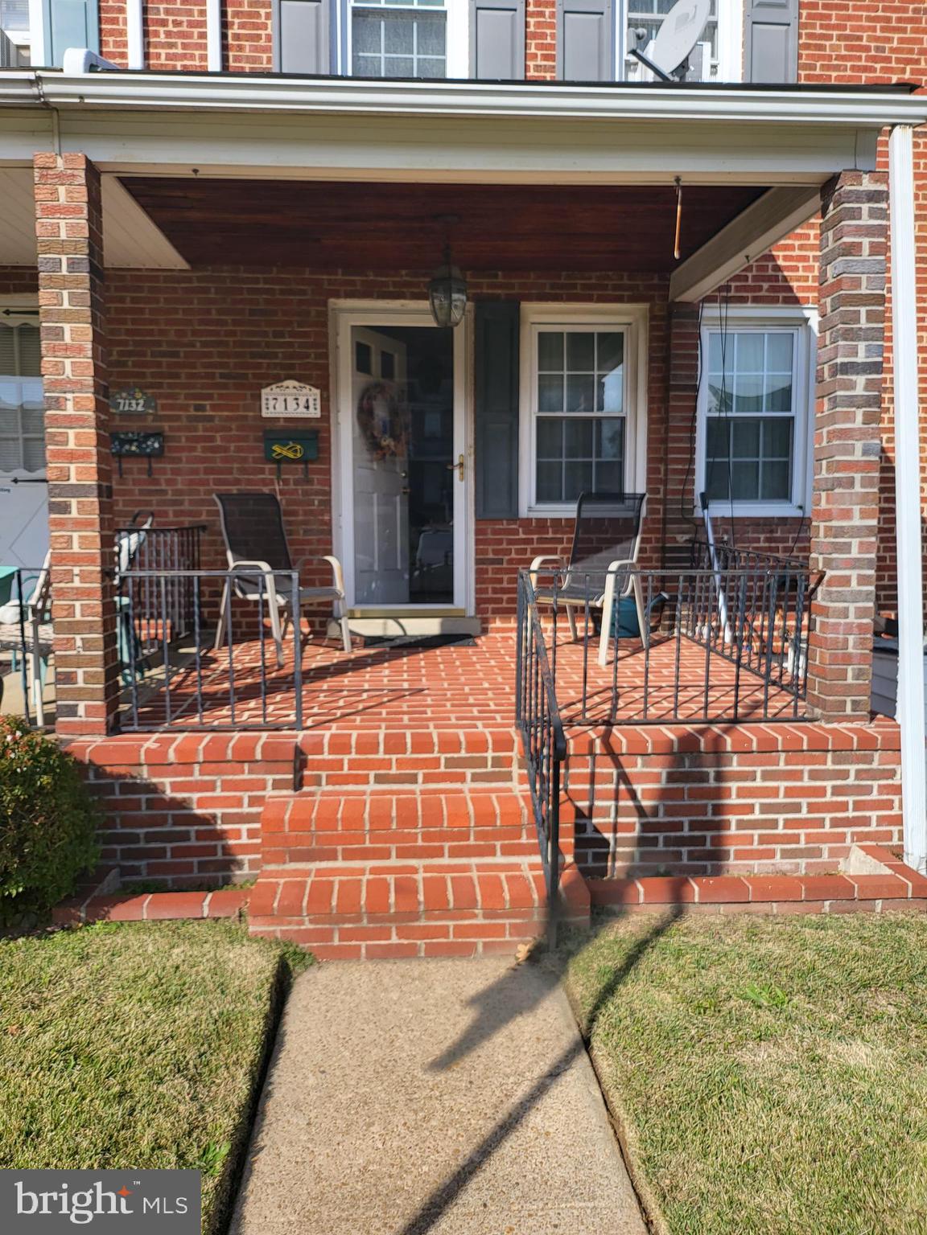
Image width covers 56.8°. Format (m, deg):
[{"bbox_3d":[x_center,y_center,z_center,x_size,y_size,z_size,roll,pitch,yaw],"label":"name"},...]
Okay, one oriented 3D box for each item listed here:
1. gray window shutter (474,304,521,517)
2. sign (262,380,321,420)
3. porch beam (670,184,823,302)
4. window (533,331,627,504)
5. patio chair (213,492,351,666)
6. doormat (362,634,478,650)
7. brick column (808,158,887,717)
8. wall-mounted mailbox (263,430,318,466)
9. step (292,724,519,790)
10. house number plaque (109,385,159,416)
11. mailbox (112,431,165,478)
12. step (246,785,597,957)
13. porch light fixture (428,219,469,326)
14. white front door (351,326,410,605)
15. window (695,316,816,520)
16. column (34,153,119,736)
[{"bbox_3d":[0.234,-1.408,5.847,0.305,1.465,0.040,-1,4,-4],"label":"gray window shutter"},{"bbox_3d":[-1.163,-1.469,5.781,0.397,0.257,0.025,0,6,-3],"label":"sign"},{"bbox_3d":[1.575,-2.108,4.787,0.192,0.186,2.233,0,8,-3],"label":"porch beam"},{"bbox_3d":[0.808,-1.396,5.944,0.635,1.200,0.090,-1,4,-4],"label":"window"},{"bbox_3d":[-1.139,-0.269,5.334,0.700,0.980,0.580,6,10,41],"label":"patio chair"},{"bbox_3d":[-0.298,0.165,5.732,0.750,0.015,0.420,-1,7,-4],"label":"doormat"},{"bbox_3d":[1.674,-0.716,3.770,0.208,2.330,0.188,-1,4,-4],"label":"brick column"},{"bbox_3d":[-1.158,-1.142,5.759,0.363,0.225,0.100,0,6,-3],"label":"wall-mounted mailbox"},{"bbox_3d":[-0.225,0.569,3.516,0.870,0.185,0.270,0,7,-3],"label":"step"},{"bbox_3d":[-2.205,-1.448,5.723,0.316,0.193,0.025,0,6,-3],"label":"house number plaque"},{"bbox_3d":[-2.159,-1.079,5.679,0.330,0.300,0.115,-1,4,-4],"label":"mailbox"},{"bbox_3d":[-0.163,0.903,3.122,1.120,0.375,0.610,0,7,-3],"label":"step"},{"bbox_3d":[-0.084,-1.869,4.639,0.210,0.570,0.210,0,6,-3],"label":"porch light fixture"},{"bbox_3d":[-0.651,-1.077,6.324,0.050,2.030,0.886,2,5,29],"label":"white front door"},{"bbox_3d":[2.040,-1.413,5.985,0.780,1.370,0.100,0,6,-3],"label":"window"},{"bbox_3d":[-1.593,-0.682,3.565,0.206,2.330,0.188,-1,4,-4],"label":"column"}]

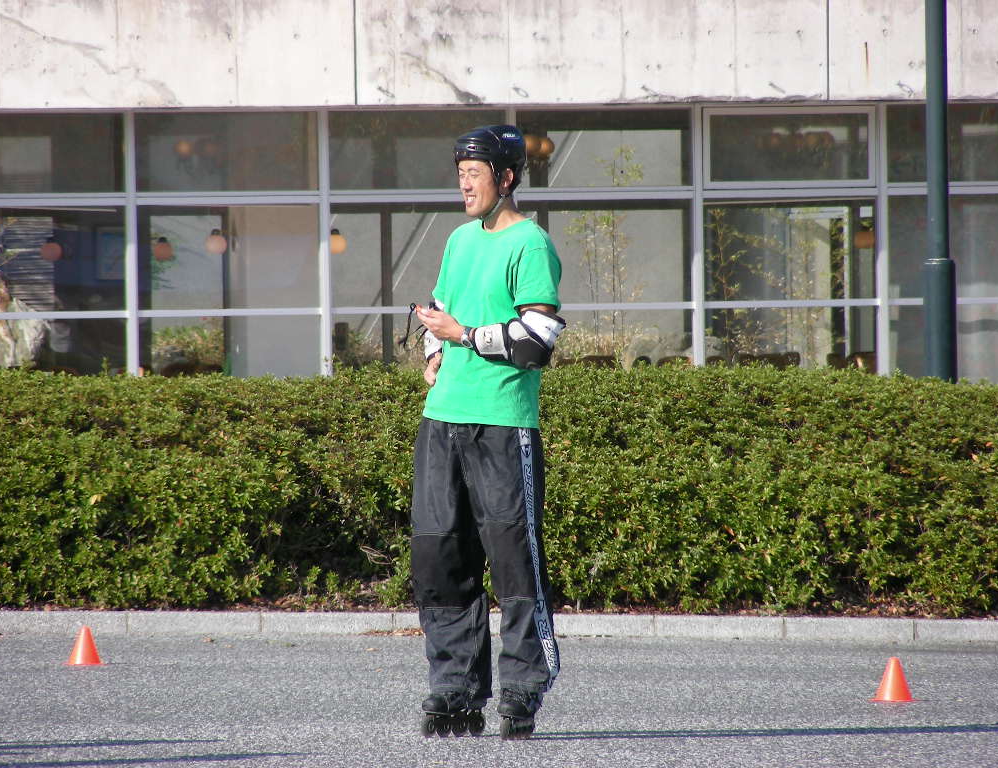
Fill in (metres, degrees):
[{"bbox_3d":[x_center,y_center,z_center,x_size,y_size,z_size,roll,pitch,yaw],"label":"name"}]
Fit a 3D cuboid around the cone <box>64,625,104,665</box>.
[{"bbox_3d":[-1.495,0.946,40.600,0.138,0.143,0.138,-1,1,0],"label":"cone"}]

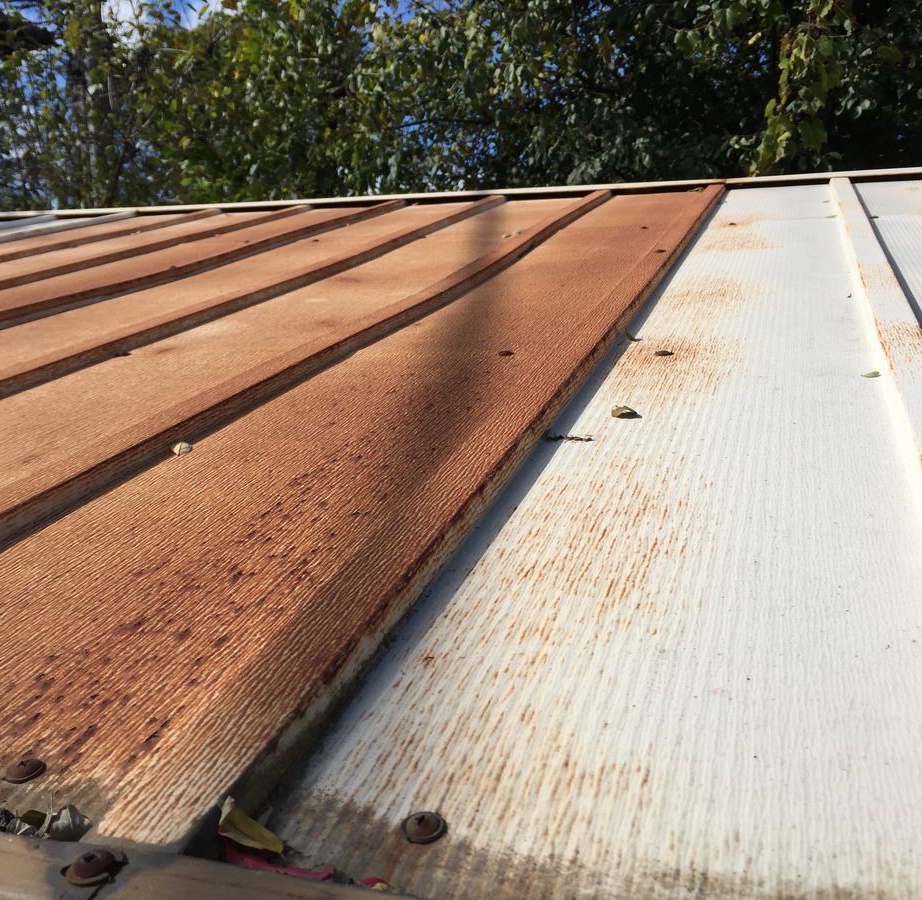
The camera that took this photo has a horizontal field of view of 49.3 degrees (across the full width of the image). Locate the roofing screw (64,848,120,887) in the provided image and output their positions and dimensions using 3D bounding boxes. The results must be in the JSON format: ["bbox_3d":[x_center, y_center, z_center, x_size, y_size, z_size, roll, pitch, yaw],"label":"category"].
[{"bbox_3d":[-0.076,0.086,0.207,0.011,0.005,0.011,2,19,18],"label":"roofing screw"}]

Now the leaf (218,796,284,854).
[{"bbox_3d":[-0.049,0.087,0.233,0.015,0.009,0.009,2,19,18],"label":"leaf"}]

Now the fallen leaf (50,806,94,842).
[{"bbox_3d":[-0.093,0.089,0.240,0.010,0.007,0.007,2,19,18],"label":"fallen leaf"}]

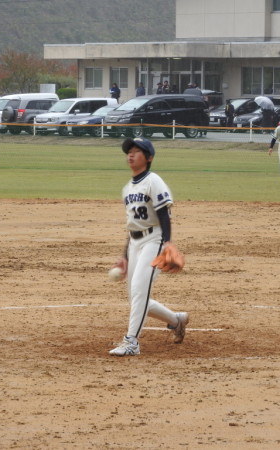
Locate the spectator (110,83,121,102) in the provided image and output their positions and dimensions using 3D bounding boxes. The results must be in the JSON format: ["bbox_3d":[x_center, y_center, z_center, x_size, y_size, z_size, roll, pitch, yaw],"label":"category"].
[{"bbox_3d":[-1.386,-7.160,166.000,0.520,1.630,0.400,2,3,37],"label":"spectator"}]

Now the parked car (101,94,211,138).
[{"bbox_3d":[0.725,-4.782,129.500,4.850,1.900,1.830,-1,3,-37],"label":"parked car"}]

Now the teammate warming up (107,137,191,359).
[{"bbox_3d":[0.058,0.151,20.200,0.640,1.500,0.920,2,3,37],"label":"teammate warming up"}]

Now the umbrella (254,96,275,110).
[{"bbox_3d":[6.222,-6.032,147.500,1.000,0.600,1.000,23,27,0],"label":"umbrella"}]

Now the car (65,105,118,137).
[{"bbox_3d":[-1.341,-4.729,134.000,1.740,1.470,4.500,2,3,38],"label":"car"}]

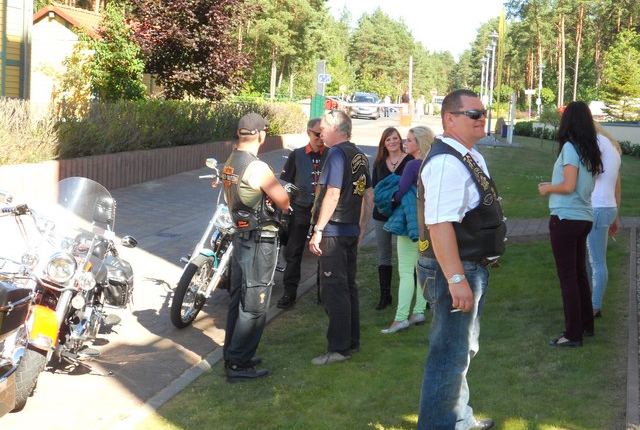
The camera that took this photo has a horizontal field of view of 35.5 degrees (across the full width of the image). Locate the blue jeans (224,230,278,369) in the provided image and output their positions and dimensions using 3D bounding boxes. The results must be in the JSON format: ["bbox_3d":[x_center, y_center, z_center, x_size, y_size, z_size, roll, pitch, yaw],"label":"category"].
[{"bbox_3d":[-0.485,0.590,6.973,0.330,0.970,0.420,0,6,-26],"label":"blue jeans"}]

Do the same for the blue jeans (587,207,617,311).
[{"bbox_3d":[2.357,0.375,8.418,0.310,0.930,0.360,6,6,36],"label":"blue jeans"}]

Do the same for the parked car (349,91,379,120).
[{"bbox_3d":[2.871,-6.878,63.000,1.820,1.660,4.400,3,5,9],"label":"parked car"}]

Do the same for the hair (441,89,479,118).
[{"bbox_3d":[0.729,-0.570,5.200,0.165,0.165,0.200,-2,6,-44],"label":"hair"}]

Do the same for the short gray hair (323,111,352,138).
[{"bbox_3d":[0.123,-0.643,7.017,0.210,0.200,0.180,3,5,12],"label":"short gray hair"}]

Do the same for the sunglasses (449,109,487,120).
[{"bbox_3d":[0.766,-0.519,5.170,0.148,0.048,0.150,-2,6,-44],"label":"sunglasses"}]

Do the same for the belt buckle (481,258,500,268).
[{"bbox_3d":[0.874,0.244,5.120,0.035,0.052,0.085,4,5,21],"label":"belt buckle"}]

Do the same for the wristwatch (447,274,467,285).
[{"bbox_3d":[0.678,0.320,4.950,0.085,0.045,0.065,-17,2,8],"label":"wristwatch"}]

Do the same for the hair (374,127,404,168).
[{"bbox_3d":[0.654,-0.626,9.400,0.270,0.400,0.220,2,5,3],"label":"hair"}]

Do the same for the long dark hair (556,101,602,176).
[{"bbox_3d":[1.804,-0.532,6.939,0.280,0.520,0.260,7,7,41],"label":"long dark hair"}]

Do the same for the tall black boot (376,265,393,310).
[{"bbox_3d":[0.612,0.683,9.400,0.120,0.410,0.260,4,5,22],"label":"tall black boot"}]

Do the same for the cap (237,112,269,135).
[{"bbox_3d":[-0.443,-0.616,6.800,0.175,0.150,0.260,6,6,40],"label":"cap"}]

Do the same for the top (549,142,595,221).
[{"bbox_3d":[1.762,-0.234,6.966,0.290,0.580,0.410,5,6,25],"label":"top"}]

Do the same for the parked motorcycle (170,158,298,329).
[{"bbox_3d":[-0.653,0.249,9.012,0.900,1.290,2.330,4,6,22],"label":"parked motorcycle"}]

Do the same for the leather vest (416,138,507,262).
[{"bbox_3d":[0.737,-0.081,5.200,0.420,0.620,0.500,4,5,21],"label":"leather vest"}]

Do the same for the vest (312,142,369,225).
[{"bbox_3d":[0.152,-0.223,7.055,0.330,0.610,0.480,6,6,32],"label":"vest"}]

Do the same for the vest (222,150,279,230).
[{"bbox_3d":[-0.481,-0.169,6.904,0.340,0.590,0.480,-1,6,-30],"label":"vest"}]

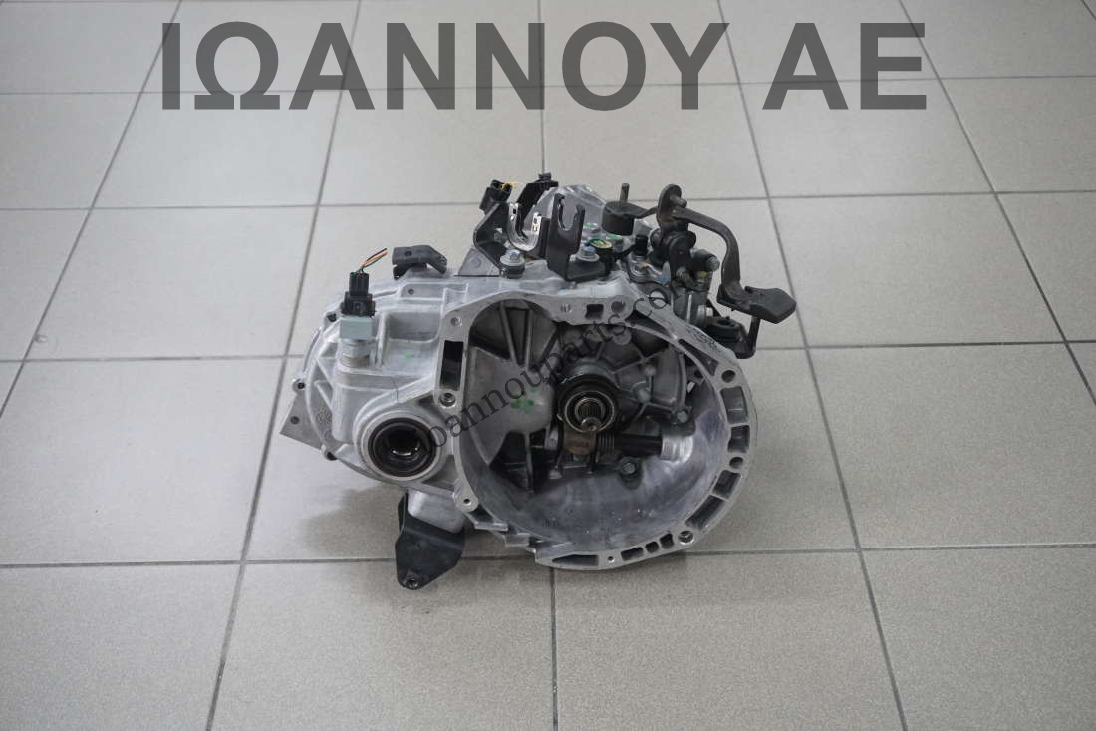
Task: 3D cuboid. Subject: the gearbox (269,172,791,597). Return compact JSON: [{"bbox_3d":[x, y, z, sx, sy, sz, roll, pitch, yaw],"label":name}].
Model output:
[{"bbox_3d":[-0.008,-0.033,1.303,0.545,0.365,0.385,-1,43,0],"label":"gearbox"}]

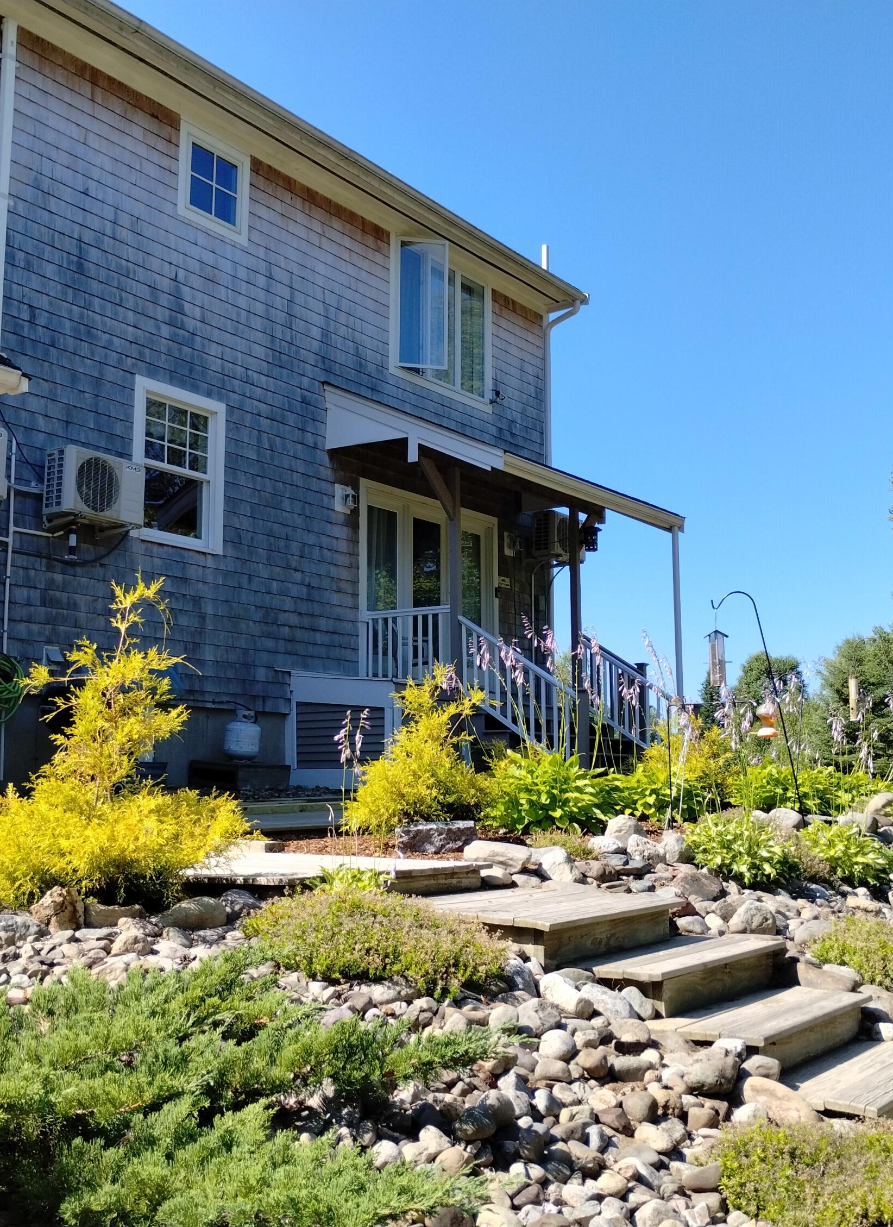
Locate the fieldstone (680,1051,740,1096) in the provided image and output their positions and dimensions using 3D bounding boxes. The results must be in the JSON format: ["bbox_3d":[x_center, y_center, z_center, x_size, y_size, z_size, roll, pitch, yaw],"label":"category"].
[{"bbox_3d":[0.719,1.256,3.600,0.150,0.118,0.125,-2,-8,11],"label":"fieldstone"}]

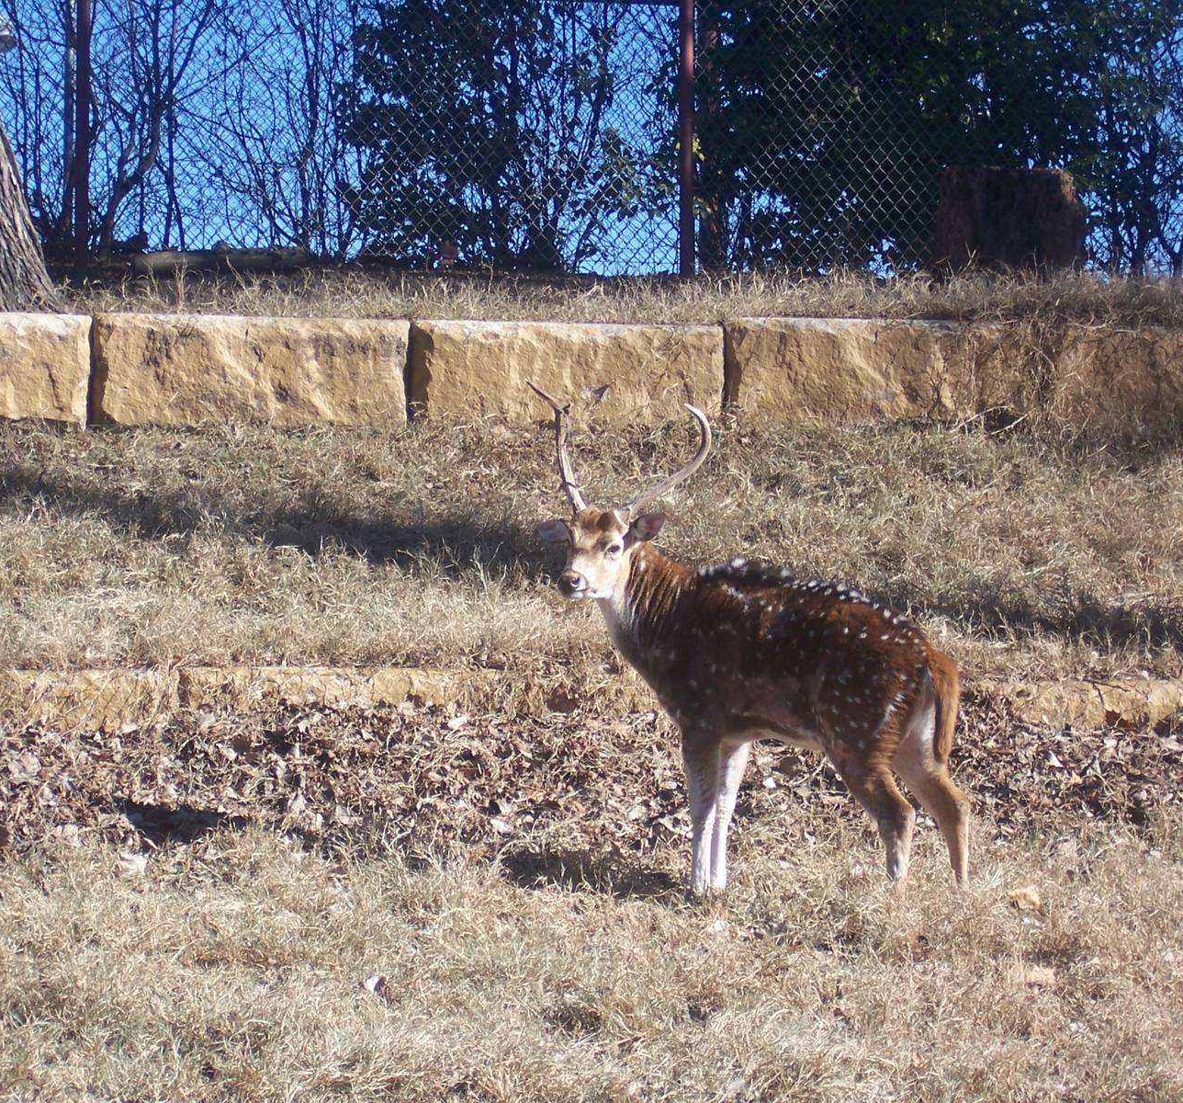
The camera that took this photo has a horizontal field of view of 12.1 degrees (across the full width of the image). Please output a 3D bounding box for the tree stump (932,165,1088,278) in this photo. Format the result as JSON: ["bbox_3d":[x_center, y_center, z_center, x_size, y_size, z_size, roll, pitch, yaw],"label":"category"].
[{"bbox_3d":[1.700,-1.320,22.800,0.620,0.470,0.500,0,5,0],"label":"tree stump"}]

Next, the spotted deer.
[{"bbox_3d":[0.400,0.225,14.600,1.280,1.310,0.420,3,6,33],"label":"spotted deer"}]

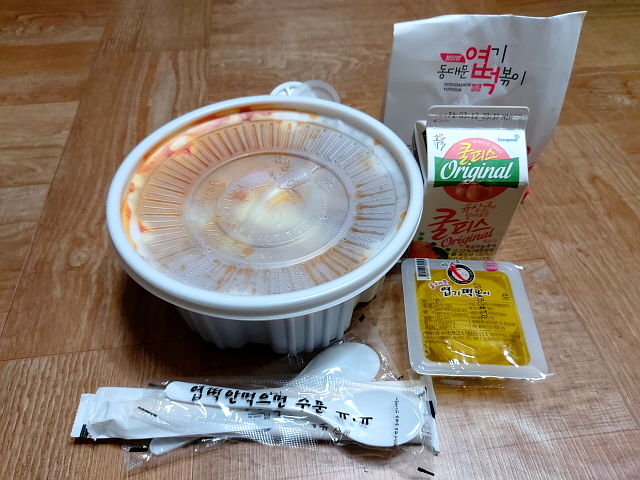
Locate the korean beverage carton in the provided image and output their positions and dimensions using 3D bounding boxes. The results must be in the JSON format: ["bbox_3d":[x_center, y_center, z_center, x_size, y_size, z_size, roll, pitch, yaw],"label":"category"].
[{"bbox_3d":[0.108,-0.046,0.360,0.070,0.133,0.070,0,49,1],"label":"korean beverage carton"}]

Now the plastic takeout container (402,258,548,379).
[{"bbox_3d":[0.105,0.061,0.336,0.088,0.028,0.095,2,49,2],"label":"plastic takeout container"}]

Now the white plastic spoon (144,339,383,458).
[{"bbox_3d":[-0.032,0.106,0.304,0.160,0.016,0.036,-17,51,-14],"label":"white plastic spoon"}]

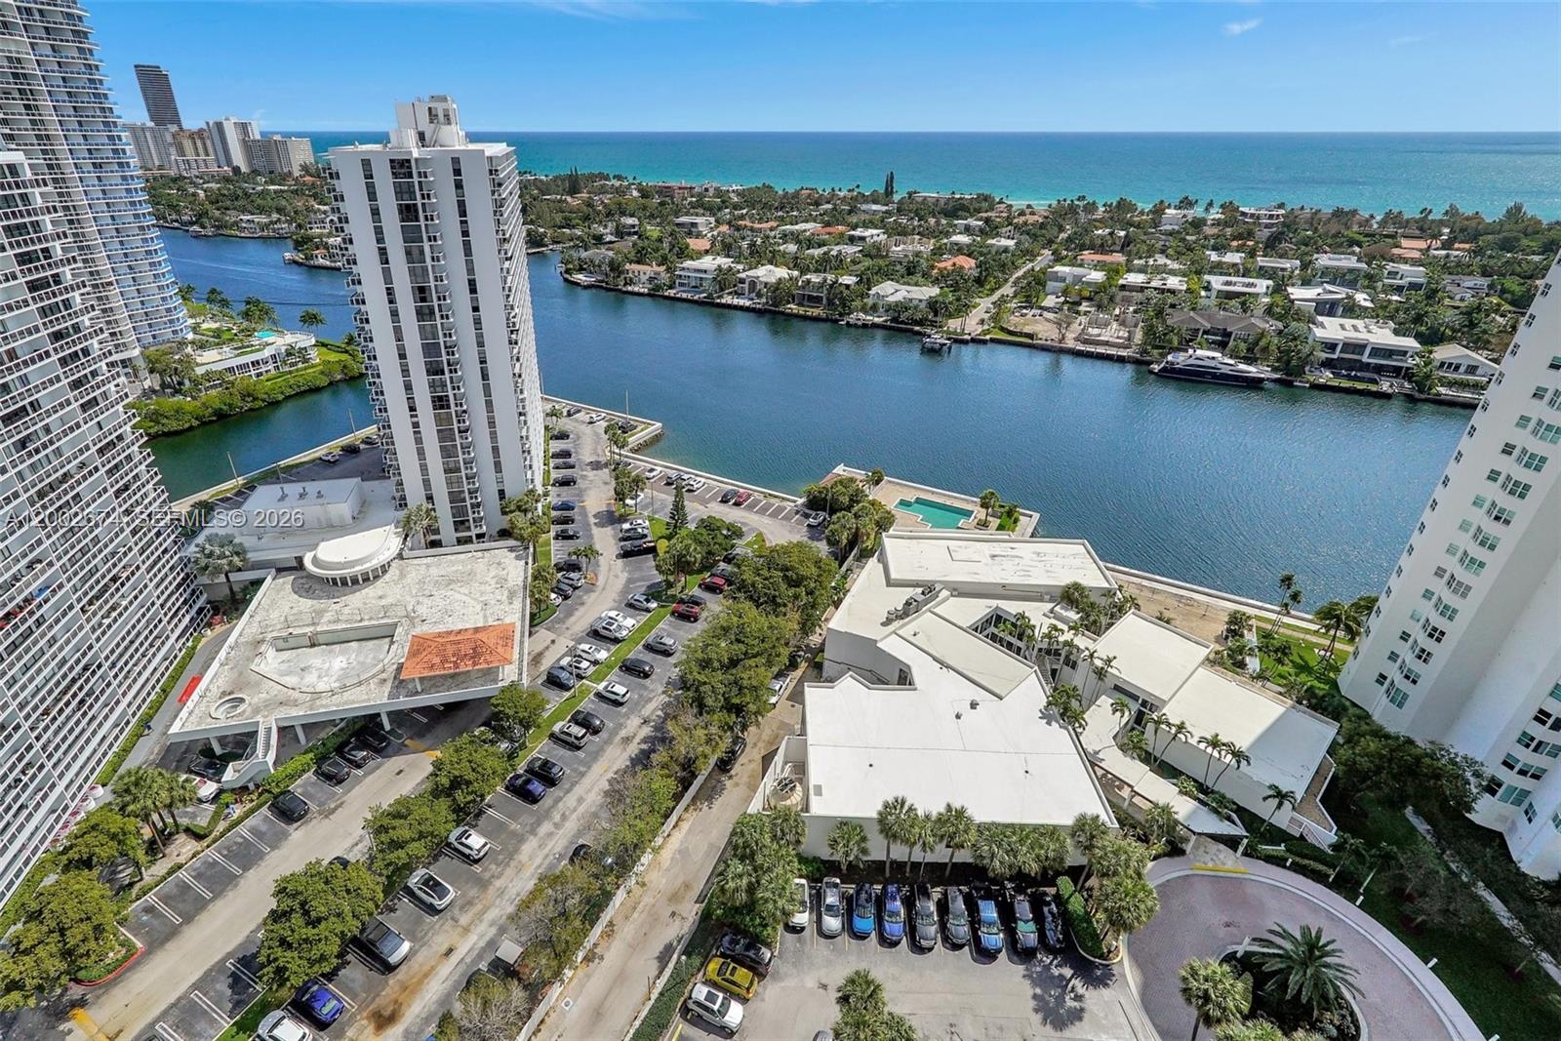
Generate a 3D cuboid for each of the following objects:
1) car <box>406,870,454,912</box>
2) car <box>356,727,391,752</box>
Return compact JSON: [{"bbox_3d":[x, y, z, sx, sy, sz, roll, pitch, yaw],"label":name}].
[{"bbox_3d":[-32.700,34.290,64.863,4.850,1.600,1.920,15,33,25],"label":"car"},{"bbox_3d":[-46.311,24.620,78.803,4.650,1.550,1.850,15,33,25],"label":"car"}]

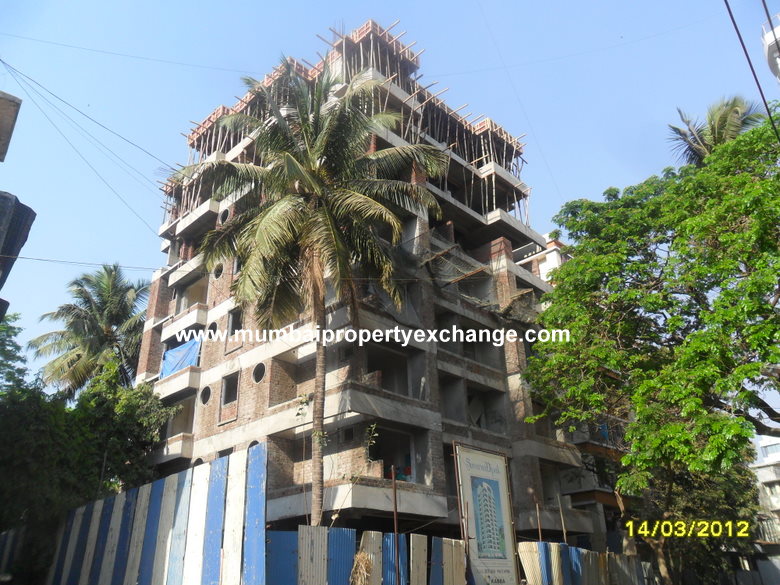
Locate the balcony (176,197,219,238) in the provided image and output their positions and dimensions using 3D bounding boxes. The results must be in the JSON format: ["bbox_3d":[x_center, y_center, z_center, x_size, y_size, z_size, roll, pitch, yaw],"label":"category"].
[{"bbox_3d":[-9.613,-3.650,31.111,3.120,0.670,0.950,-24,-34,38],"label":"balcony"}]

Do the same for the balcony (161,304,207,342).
[{"bbox_3d":[-9.177,1.552,27.638,2.984,1.054,0.800,-24,-34,37],"label":"balcony"}]

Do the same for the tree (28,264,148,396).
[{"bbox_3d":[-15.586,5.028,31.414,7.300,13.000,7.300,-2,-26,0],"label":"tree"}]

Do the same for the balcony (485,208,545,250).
[{"bbox_3d":[6.856,-3.220,33.164,1.150,0.670,4.400,-24,-34,38],"label":"balcony"}]

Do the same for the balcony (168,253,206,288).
[{"bbox_3d":[-9.517,-0.998,29.812,3.120,0.660,0.950,-24,-34,38],"label":"balcony"}]

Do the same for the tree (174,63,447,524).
[{"bbox_3d":[-2.084,0.492,15.272,7.500,16.100,7.400,-2,-27,0],"label":"tree"}]

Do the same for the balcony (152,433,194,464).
[{"bbox_3d":[-9.172,6.786,25.930,2.900,0.950,0.950,-24,-34,38],"label":"balcony"}]

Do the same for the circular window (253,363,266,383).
[{"bbox_3d":[-4.942,3.068,23.232,0.870,0.860,0.180,-24,-34,38],"label":"circular window"}]

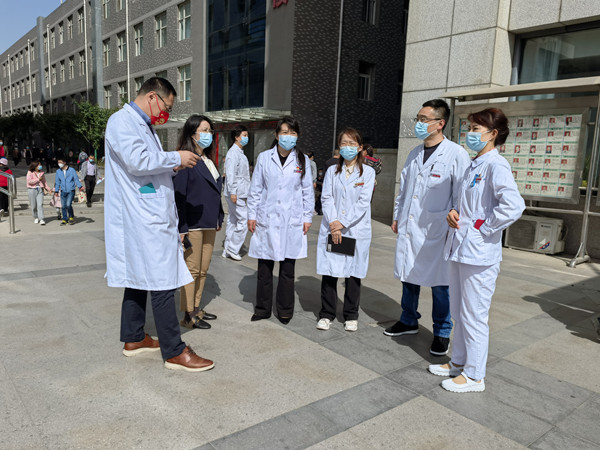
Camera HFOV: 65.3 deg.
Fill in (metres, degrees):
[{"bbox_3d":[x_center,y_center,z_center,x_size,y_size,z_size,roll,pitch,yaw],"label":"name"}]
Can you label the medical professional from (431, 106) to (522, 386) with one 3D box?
[{"bbox_3d":[1.008,0.144,2.735,0.410,1.620,0.510,1,8,-10],"label":"medical professional"}]

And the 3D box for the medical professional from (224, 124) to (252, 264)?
[{"bbox_3d":[-0.813,-0.427,6.138,0.360,1.720,0.460,6,8,28],"label":"medical professional"}]

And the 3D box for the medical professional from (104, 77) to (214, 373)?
[{"bbox_3d":[-0.858,-0.004,2.899,0.670,1.755,0.530,1,8,-10],"label":"medical professional"}]

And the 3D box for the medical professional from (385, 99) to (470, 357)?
[{"bbox_3d":[0.901,0.001,3.308,0.410,1.750,0.560,-5,10,-44],"label":"medical professional"}]

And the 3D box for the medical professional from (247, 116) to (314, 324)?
[{"bbox_3d":[-0.152,-0.031,3.755,0.540,1.630,0.310,2,7,1],"label":"medical professional"}]

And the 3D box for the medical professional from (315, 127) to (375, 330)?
[{"bbox_3d":[0.351,0.045,3.609,0.460,1.550,0.330,4,8,14],"label":"medical professional"}]

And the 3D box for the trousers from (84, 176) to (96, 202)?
[{"bbox_3d":[-6.760,-1.178,15.100,0.400,0.910,0.360,-1,8,-18],"label":"trousers"}]

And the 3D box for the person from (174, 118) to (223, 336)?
[{"bbox_3d":[-0.769,-0.027,3.618,0.350,1.620,0.460,5,8,23],"label":"person"}]

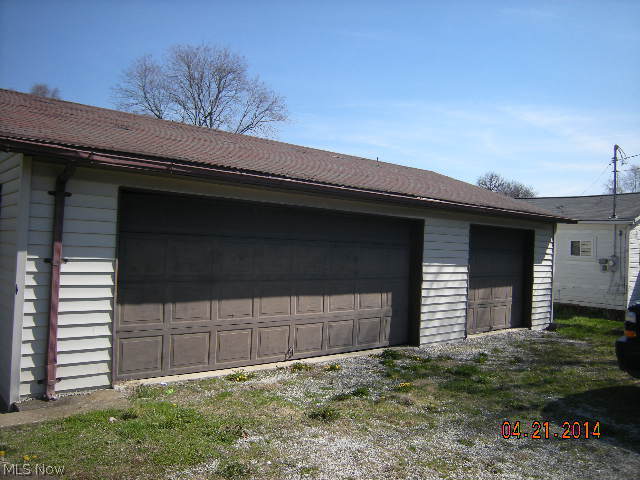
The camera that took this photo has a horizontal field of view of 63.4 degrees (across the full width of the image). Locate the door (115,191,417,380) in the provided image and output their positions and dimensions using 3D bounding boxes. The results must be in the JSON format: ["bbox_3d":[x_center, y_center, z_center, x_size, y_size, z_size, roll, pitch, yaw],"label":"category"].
[{"bbox_3d":[-0.318,0.560,6.962,4.800,2.080,0.120,3,-1,-40],"label":"door"}]

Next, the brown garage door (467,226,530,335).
[{"bbox_3d":[3.462,0.751,10.183,2.380,2.070,0.120,3,-1,-40],"label":"brown garage door"}]

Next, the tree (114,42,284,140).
[{"bbox_3d":[-6.451,-4.244,26.922,9.600,11.913,9.200,2,-1,0],"label":"tree"}]

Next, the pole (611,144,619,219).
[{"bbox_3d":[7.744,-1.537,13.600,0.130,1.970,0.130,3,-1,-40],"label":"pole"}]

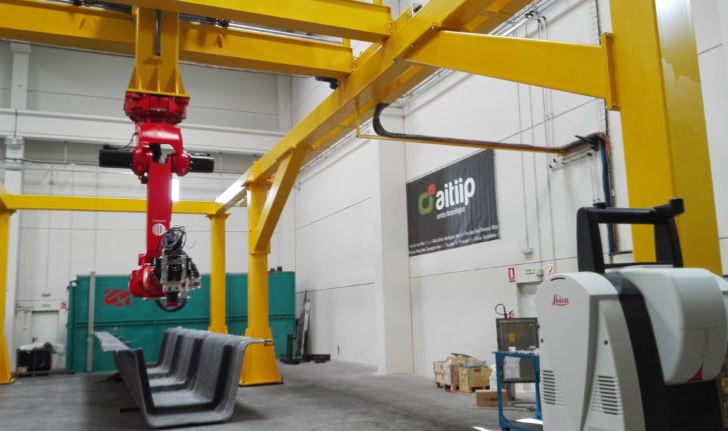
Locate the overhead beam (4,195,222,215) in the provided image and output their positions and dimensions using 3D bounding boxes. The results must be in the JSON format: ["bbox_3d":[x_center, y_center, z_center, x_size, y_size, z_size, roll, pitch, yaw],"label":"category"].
[{"bbox_3d":[-7.524,-0.321,16.794,5.985,0.430,0.285,1,-9,-20],"label":"overhead beam"}]

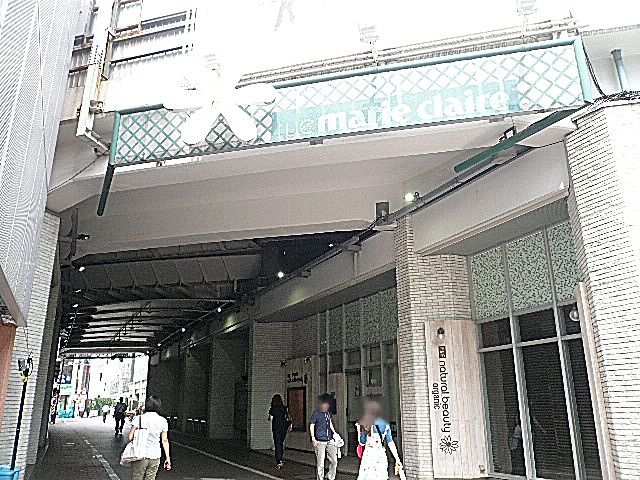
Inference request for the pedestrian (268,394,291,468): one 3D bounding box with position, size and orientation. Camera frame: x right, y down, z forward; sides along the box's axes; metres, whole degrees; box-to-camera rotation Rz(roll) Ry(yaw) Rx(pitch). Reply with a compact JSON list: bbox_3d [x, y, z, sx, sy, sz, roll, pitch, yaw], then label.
[{"bbox_3d":[-0.934,4.526,12.235,0.540,1.630,0.380,7,-19,-24],"label":"pedestrian"}]

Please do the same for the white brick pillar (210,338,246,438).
[{"bbox_3d":[-3.941,6.286,22.032,1.500,4.050,0.650,0,-17,0],"label":"white brick pillar"}]

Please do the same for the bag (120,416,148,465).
[{"bbox_3d":[-2.280,2.464,6.362,0.340,0.560,0.160,5,-18,-16],"label":"bag"}]

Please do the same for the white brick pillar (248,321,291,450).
[{"bbox_3d":[-1.685,4.779,17.294,1.350,4.100,0.600,0,-17,0],"label":"white brick pillar"}]

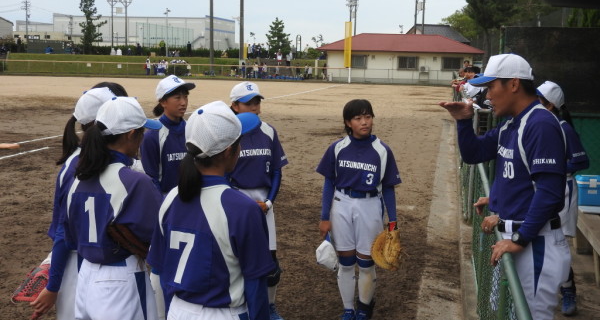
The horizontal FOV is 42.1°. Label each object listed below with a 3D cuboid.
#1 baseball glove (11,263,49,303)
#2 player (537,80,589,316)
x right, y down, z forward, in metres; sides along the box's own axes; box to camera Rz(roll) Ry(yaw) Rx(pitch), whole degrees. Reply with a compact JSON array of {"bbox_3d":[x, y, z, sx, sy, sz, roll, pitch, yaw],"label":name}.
[{"bbox_3d":[-1.183,0.540,3.450,0.280,0.210,0.130,-42,-9,15],"label":"baseball glove"},{"bbox_3d":[1.883,0.270,5.458,0.400,1.635,0.470,-4,9,-38],"label":"player"}]

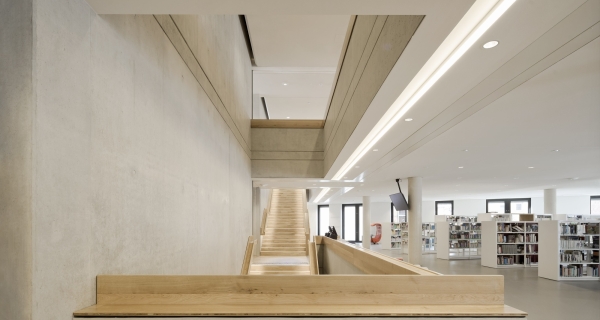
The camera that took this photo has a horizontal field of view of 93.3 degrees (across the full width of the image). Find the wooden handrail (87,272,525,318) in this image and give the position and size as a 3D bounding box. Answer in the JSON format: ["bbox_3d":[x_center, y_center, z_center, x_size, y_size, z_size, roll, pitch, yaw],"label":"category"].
[{"bbox_3d":[0.006,1.086,2.280,3.400,0.270,0.320,0,-6,0],"label":"wooden handrail"}]

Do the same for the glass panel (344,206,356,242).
[{"bbox_3d":[3.886,4.925,21.800,0.940,2.720,0.080,-3,-6,24],"label":"glass panel"}]

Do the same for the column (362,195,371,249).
[{"bbox_3d":[3.914,3.680,16.600,0.420,3.000,0.420,0,-6,0],"label":"column"}]

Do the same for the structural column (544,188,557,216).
[{"bbox_3d":[11.672,2.912,13.200,0.420,3.000,0.420,0,-6,0],"label":"structural column"}]

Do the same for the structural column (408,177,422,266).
[{"bbox_3d":[3.934,2.112,9.650,0.430,3.000,0.430,0,-6,0],"label":"structural column"}]

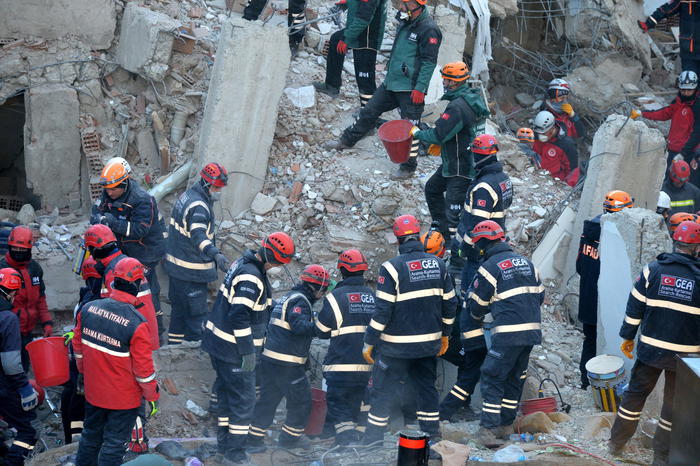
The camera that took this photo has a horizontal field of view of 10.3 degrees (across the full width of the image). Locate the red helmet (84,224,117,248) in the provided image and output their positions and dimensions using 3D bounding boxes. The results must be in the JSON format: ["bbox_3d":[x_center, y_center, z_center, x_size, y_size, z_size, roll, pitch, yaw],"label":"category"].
[{"bbox_3d":[-2.020,0.028,31.500,0.280,0.170,0.225,5,15,37],"label":"red helmet"}]

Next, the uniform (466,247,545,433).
[{"bbox_3d":[1.244,0.820,31.100,0.620,1.470,0.520,-10,18,-32],"label":"uniform"}]

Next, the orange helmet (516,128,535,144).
[{"bbox_3d":[2.054,-1.132,45.500,0.220,0.170,0.280,0,11,0],"label":"orange helmet"}]

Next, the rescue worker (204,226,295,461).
[{"bbox_3d":[-0.791,0.901,30.600,0.650,1.760,0.540,-5,16,-17],"label":"rescue worker"}]

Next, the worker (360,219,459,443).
[{"bbox_3d":[0.476,0.772,31.100,0.740,1.840,0.520,-4,11,-20],"label":"worker"}]

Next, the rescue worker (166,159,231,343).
[{"bbox_3d":[-1.381,0.231,35.200,0.550,1.800,0.600,-6,12,-27],"label":"rescue worker"}]

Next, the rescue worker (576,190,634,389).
[{"bbox_3d":[2.283,0.512,34.600,0.580,1.740,0.480,12,19,39],"label":"rescue worker"}]

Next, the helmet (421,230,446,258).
[{"bbox_3d":[0.692,0.095,32.200,0.270,0.170,0.220,35,29,21],"label":"helmet"}]

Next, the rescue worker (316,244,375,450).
[{"bbox_3d":[-0.020,0.919,31.200,0.620,1.600,0.600,-7,12,-32],"label":"rescue worker"}]

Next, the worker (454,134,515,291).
[{"bbox_3d":[1.170,0.048,33.800,0.550,1.780,0.600,6,12,27],"label":"worker"}]

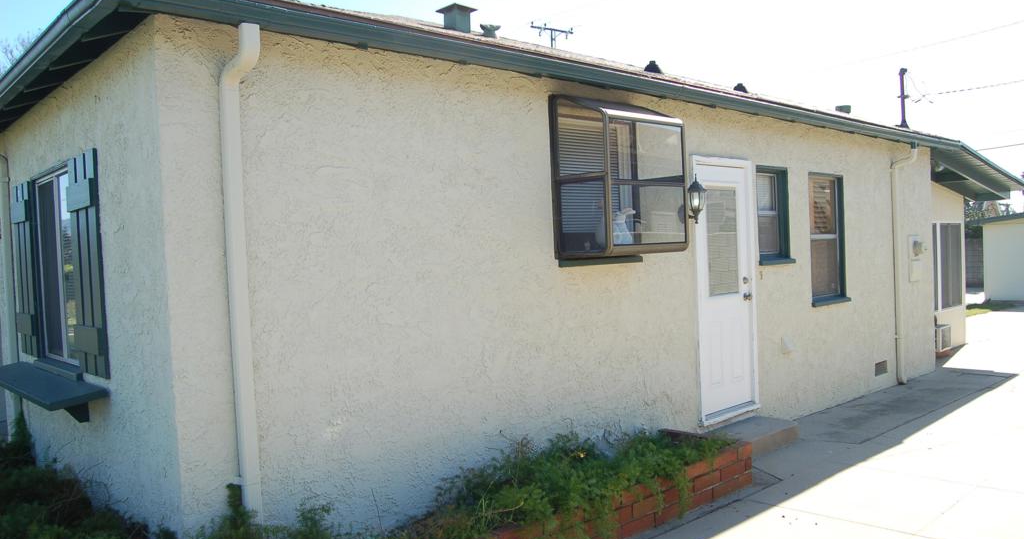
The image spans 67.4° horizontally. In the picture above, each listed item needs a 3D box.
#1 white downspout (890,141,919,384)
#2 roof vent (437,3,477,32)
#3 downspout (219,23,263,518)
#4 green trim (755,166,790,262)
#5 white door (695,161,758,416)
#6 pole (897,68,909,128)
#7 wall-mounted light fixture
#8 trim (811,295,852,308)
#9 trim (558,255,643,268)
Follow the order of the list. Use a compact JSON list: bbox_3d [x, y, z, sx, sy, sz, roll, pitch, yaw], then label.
[{"bbox_3d":[4.467,-0.058,8.640,0.090,2.720,0.250,-4,2,-43],"label":"white downspout"},{"bbox_3d":[-0.533,-2.434,7.442,0.286,0.270,0.286,-4,2,-43],"label":"roof vent"},{"bbox_3d":[-1.151,0.068,3.430,0.080,2.270,0.255,-4,2,-43],"label":"downspout"},{"bbox_3d":[2.327,-0.497,6.912,0.580,0.855,0.120,-4,2,-43],"label":"green trim"},{"bbox_3d":[1.773,0.149,6.377,0.890,2.124,0.100,-4,2,-43],"label":"white door"},{"bbox_3d":[4.634,-2.038,9.095,0.130,0.711,0.130,-4,2,-43],"label":"pole"},{"bbox_3d":[1.388,-0.532,5.849,0.146,0.356,0.200,-4,2,-43],"label":"wall-mounted light fixture"},{"bbox_3d":[3.127,0.320,7.639,0.840,0.050,0.140,-4,2,-43],"label":"trim"},{"bbox_3d":[0.603,-0.065,5.253,0.870,0.057,0.100,-4,2,-43],"label":"trim"}]

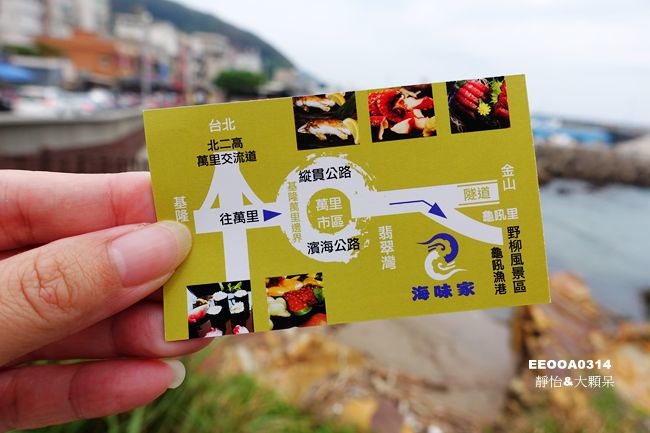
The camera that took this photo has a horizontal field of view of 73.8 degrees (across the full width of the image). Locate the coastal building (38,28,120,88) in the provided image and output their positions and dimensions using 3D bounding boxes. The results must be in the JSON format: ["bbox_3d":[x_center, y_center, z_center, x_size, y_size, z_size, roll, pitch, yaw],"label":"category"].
[{"bbox_3d":[-25.358,-15.345,45.009,6.000,7.000,6.000,9,15,19],"label":"coastal building"}]

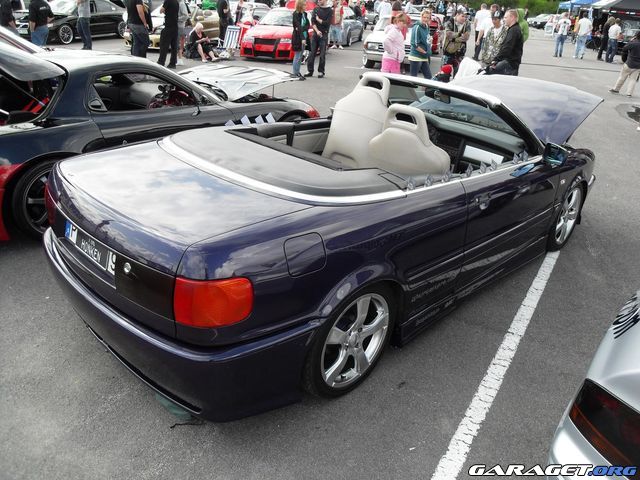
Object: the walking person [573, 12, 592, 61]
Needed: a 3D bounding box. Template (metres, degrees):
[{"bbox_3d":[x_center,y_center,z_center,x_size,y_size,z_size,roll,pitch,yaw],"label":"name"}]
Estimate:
[{"bbox_3d":[11.009,-8.639,21.794,0.520,1.790,0.420,9,25,14],"label":"walking person"}]

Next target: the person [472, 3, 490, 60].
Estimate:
[{"bbox_3d":[5.848,-7.574,18.805,0.520,1.810,0.360,-3,25,-11],"label":"person"}]

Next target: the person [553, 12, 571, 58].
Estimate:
[{"bbox_3d":[10.518,-8.945,22.501,0.520,1.780,0.340,10,26,16],"label":"person"}]

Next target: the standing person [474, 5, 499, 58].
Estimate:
[{"bbox_3d":[6.008,-7.478,18.569,0.520,1.810,0.360,-9,27,-23],"label":"standing person"}]

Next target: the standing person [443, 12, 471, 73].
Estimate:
[{"bbox_3d":[2.650,-3.674,10.392,0.580,1.760,0.420,-14,29,-31],"label":"standing person"}]

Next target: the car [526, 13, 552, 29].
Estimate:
[{"bbox_3d":[24.605,-23.476,55.990,4.300,1.420,1.750,-7,27,-22],"label":"car"}]

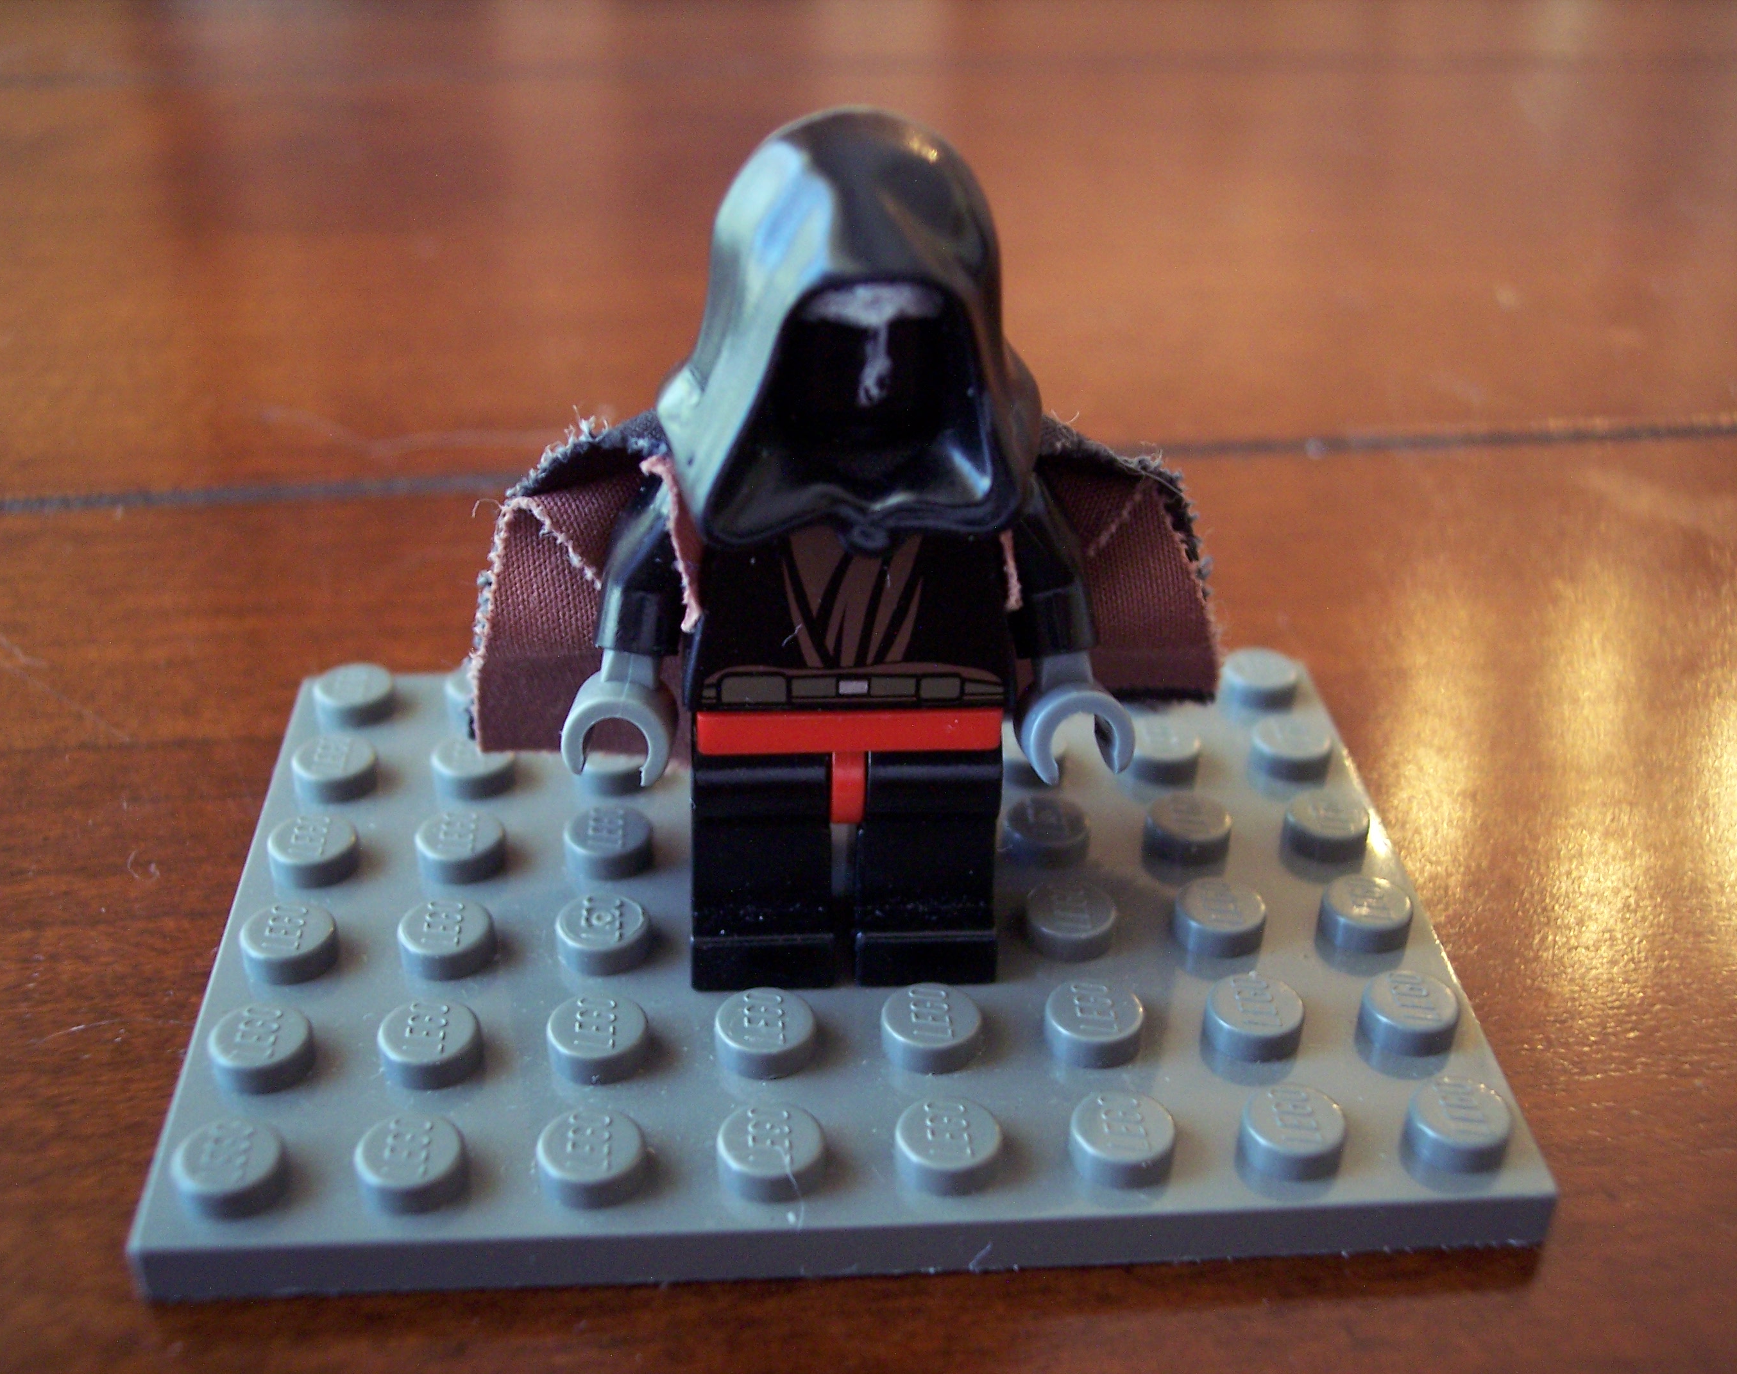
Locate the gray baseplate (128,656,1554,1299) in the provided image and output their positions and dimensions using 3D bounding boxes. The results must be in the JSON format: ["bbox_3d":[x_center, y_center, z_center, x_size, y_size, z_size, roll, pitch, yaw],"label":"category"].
[{"bbox_3d":[-0.002,0.012,0.111,0.064,0.005,0.048,-1,32,-4],"label":"gray baseplate"}]

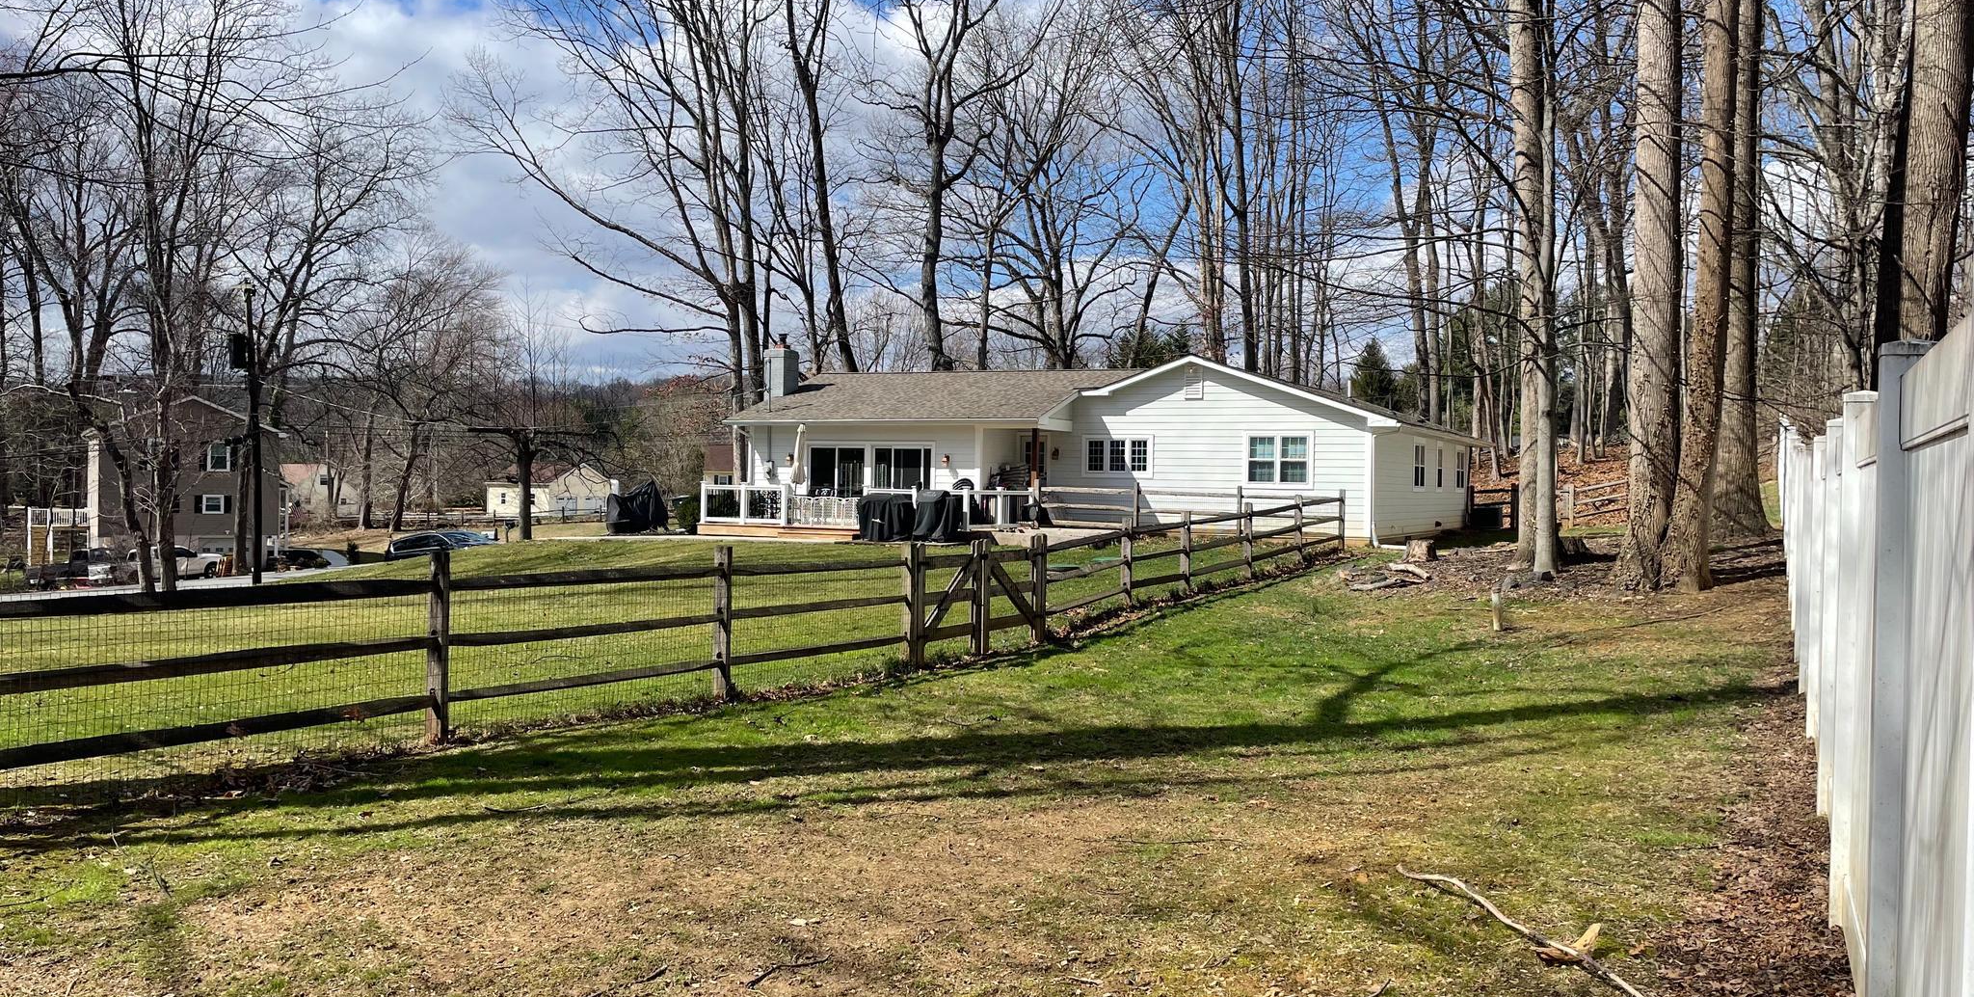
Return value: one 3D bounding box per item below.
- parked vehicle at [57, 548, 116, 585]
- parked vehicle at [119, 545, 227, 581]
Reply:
[{"bbox_3d":[-41.950,3.121,69.000,1.950,1.800,5.100,1,1,34],"label":"parked vehicle"},{"bbox_3d":[-41.151,3.254,75.000,5.100,1.800,1.950,1,1,-19],"label":"parked vehicle"}]

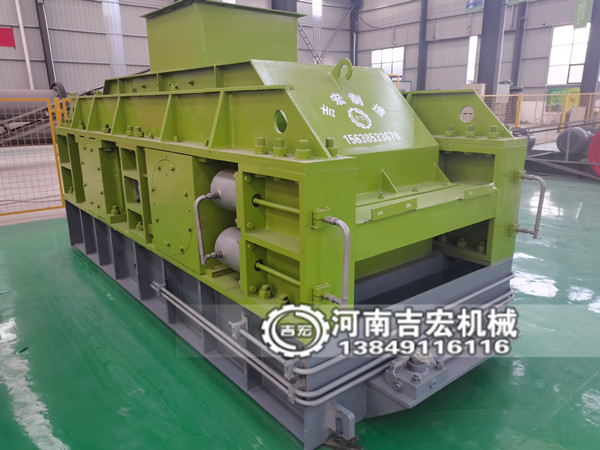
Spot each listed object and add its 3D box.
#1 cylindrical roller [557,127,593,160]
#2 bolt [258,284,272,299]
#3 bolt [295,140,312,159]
[{"bbox_3d":[6.720,-2.017,10.960,0.660,0.710,0.710,-13,19,-39],"label":"cylindrical roller"},{"bbox_3d":[-0.182,0.346,2.368,0.062,0.058,0.064,-12,19,-38],"label":"bolt"},{"bbox_3d":[0.018,-0.310,1.866,0.064,0.076,0.066,-12,19,-38],"label":"bolt"}]

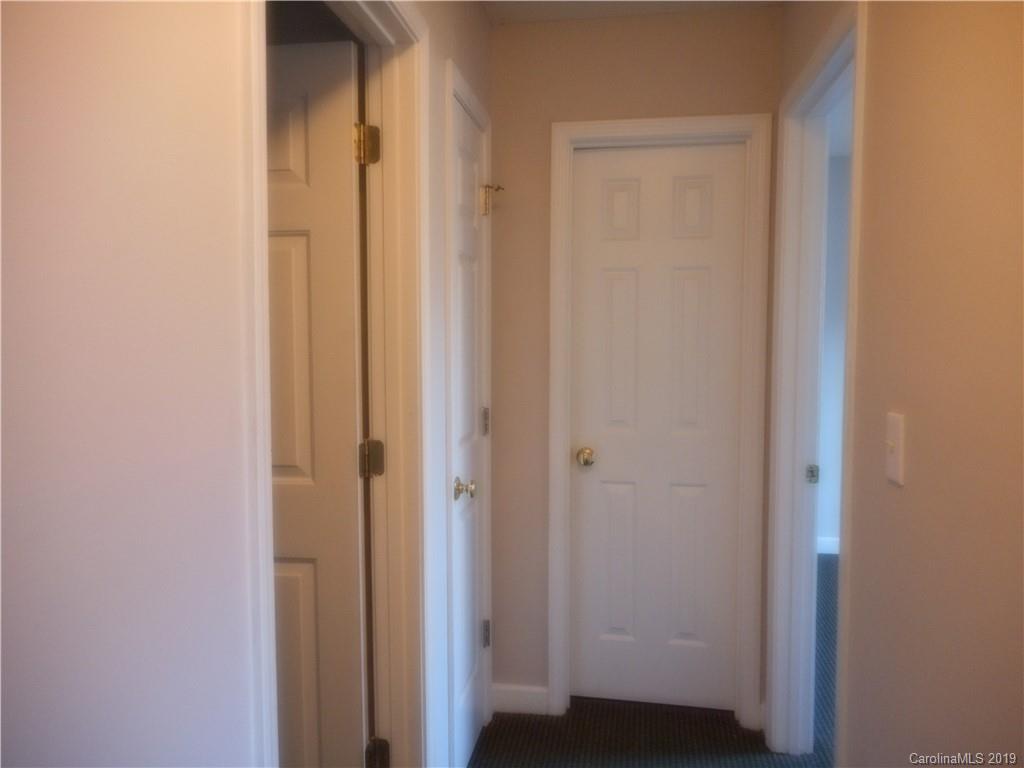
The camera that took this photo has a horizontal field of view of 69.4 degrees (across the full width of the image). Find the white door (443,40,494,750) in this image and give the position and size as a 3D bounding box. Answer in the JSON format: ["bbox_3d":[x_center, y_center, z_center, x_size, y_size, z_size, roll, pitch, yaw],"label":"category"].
[{"bbox_3d":[-0.148,0.173,2.265,0.060,2.080,0.650,1,4,8],"label":"white door"}]

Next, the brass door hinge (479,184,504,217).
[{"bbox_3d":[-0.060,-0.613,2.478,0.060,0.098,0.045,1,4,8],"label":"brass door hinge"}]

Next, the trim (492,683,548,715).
[{"bbox_3d":[0.032,1.147,2.687,0.210,0.108,0.017,1,4,8],"label":"trim"}]

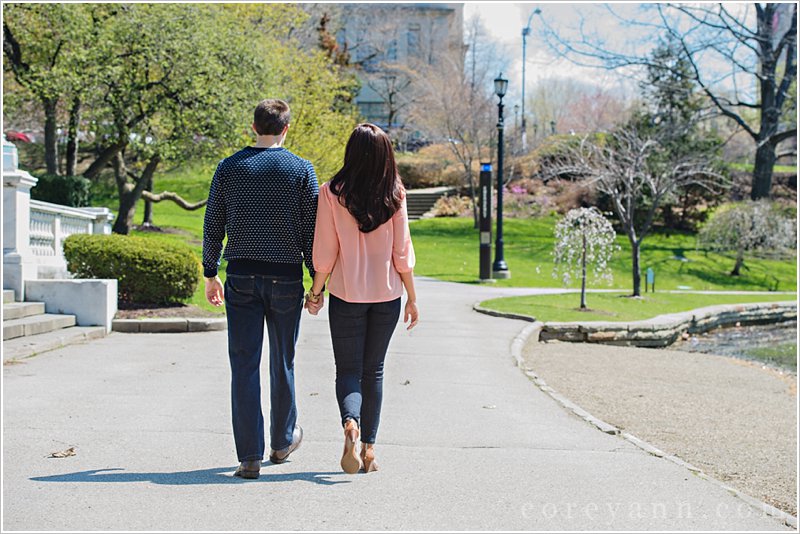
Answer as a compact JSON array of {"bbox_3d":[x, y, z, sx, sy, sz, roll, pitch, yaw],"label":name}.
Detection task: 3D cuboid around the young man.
[{"bbox_3d":[-0.675,0.104,8.600,0.550,1.810,0.480,0,1,3],"label":"young man"}]

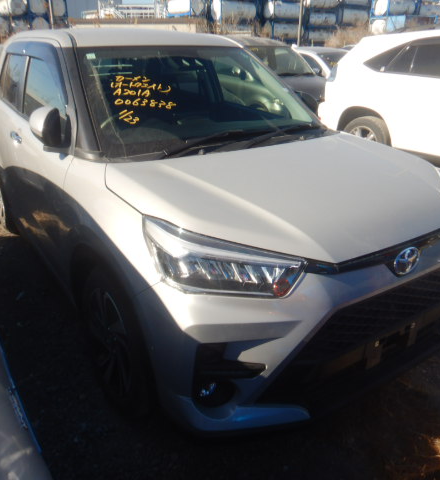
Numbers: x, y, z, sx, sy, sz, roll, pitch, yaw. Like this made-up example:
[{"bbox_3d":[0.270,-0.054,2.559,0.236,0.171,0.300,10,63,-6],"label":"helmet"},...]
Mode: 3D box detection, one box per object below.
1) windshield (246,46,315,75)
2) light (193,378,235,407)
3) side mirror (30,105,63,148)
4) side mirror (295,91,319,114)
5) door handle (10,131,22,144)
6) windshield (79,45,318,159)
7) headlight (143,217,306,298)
[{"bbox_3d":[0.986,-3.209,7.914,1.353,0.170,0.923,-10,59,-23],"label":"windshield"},{"bbox_3d":[-0.021,0.504,1.470,0.120,0.085,0.060,-9,25,-20],"label":"light"},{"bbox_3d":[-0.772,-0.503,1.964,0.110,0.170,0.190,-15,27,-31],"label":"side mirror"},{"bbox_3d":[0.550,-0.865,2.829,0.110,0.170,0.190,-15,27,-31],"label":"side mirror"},{"bbox_3d":[-1.182,-0.597,2.568,0.050,0.045,0.180,-15,27,-31],"label":"door handle"},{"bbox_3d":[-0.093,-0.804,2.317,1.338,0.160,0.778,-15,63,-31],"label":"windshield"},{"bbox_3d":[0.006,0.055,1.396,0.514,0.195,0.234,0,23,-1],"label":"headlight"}]

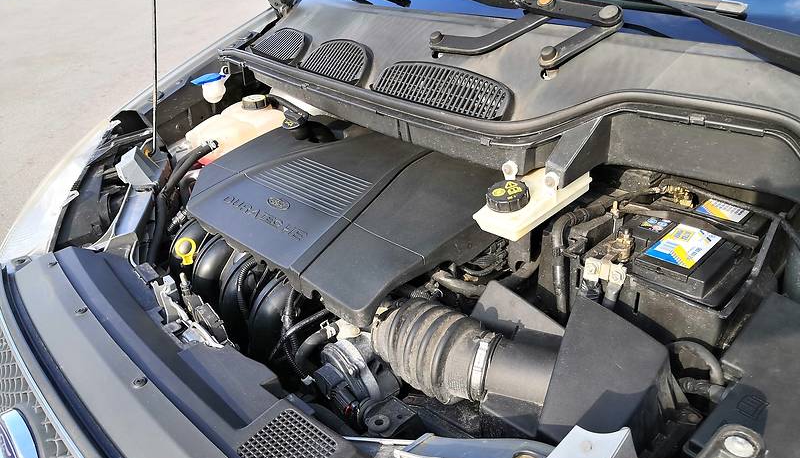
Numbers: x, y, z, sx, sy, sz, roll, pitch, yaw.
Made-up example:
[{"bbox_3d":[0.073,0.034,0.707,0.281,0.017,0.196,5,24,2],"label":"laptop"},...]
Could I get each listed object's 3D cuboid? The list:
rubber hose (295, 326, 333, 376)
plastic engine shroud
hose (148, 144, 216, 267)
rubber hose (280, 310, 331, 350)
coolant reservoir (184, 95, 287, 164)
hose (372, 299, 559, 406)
[{"bbox_3d":[-0.121,0.170,0.872,0.060,0.062,0.035,-28,36,-37],"label":"rubber hose"},{"bbox_3d":[-0.129,-0.049,1.070,0.590,0.070,0.355,23,48,41],"label":"plastic engine shroud"},{"bbox_3d":[-0.416,-0.055,1.201,0.060,0.185,0.240,11,32,27],"label":"hose"},{"bbox_3d":[-0.130,0.141,0.890,0.090,0.045,0.028,-28,36,-37],"label":"rubber hose"},{"bbox_3d":[-0.347,-0.178,1.396,0.235,0.190,0.160,-28,36,-37],"label":"coolant reservoir"},{"bbox_3d":[0.081,0.158,0.810,0.243,0.115,0.112,9,31,23],"label":"hose"}]

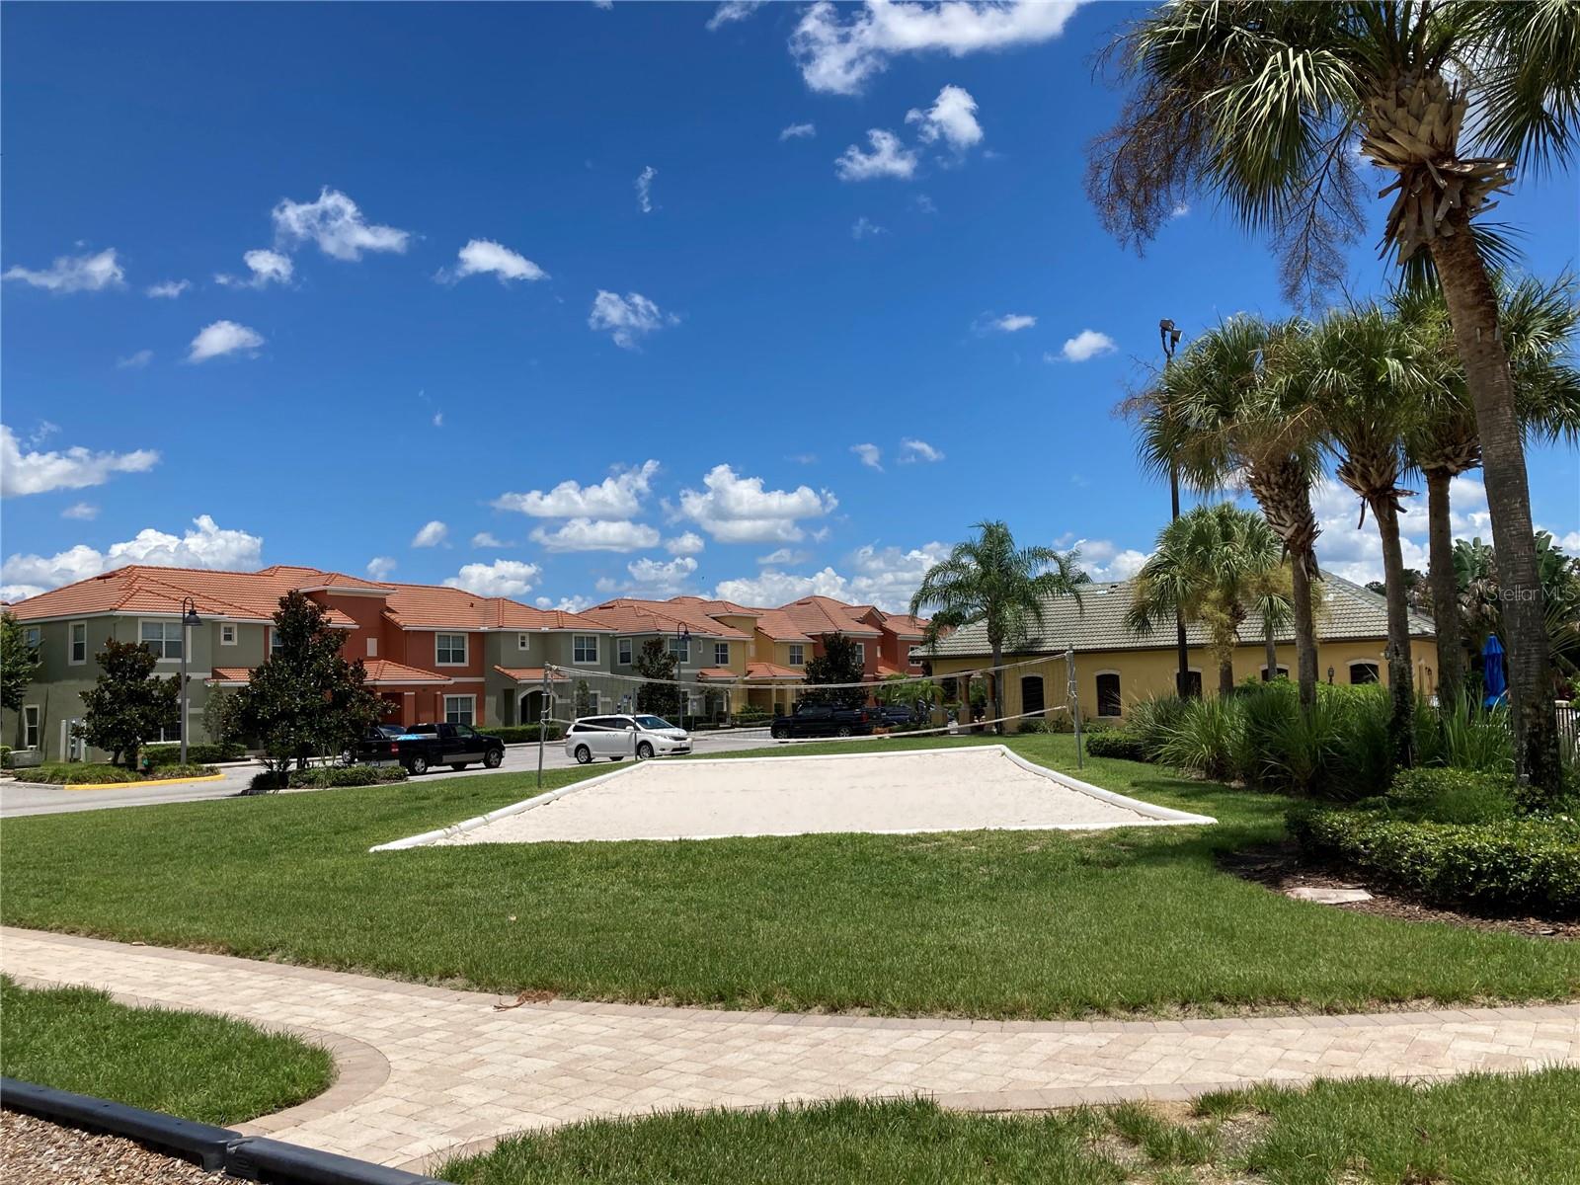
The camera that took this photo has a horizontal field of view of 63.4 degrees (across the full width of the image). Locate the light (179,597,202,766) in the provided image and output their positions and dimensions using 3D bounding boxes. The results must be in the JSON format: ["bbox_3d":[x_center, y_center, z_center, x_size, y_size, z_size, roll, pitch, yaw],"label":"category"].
[{"bbox_3d":[-20.521,3.152,43.730,0.800,5.970,0.650,-4,-5,33],"label":"light"}]

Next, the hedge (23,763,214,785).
[{"bbox_3d":[-21.943,5.918,42.036,2.800,0.580,5.500,-4,-5,33],"label":"hedge"}]

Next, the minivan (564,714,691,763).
[{"bbox_3d":[-6.000,5.380,47.500,5.080,1.780,1.990,-6,-6,35],"label":"minivan"}]

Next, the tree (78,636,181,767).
[{"bbox_3d":[-23.149,3.985,44.676,3.600,4.600,3.700,-2,-4,0],"label":"tree"}]

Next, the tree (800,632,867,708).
[{"bbox_3d":[2.743,5.479,80.000,4.200,5.910,4.200,-2,-5,2],"label":"tree"}]

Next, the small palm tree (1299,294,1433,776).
[{"bbox_3d":[9.446,-0.849,20.700,2.400,7.650,2.500,-4,-5,25],"label":"small palm tree"}]

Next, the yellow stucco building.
[{"bbox_3d":[16.494,2.561,54.016,20.960,6.330,9.490,-5,-6,34],"label":"yellow stucco building"}]

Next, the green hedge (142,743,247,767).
[{"bbox_3d":[-23.949,6.402,51.500,4.200,0.900,1.100,2,-6,-40],"label":"green hedge"}]

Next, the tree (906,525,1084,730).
[{"bbox_3d":[8.218,1.389,50.500,6.900,8.360,6.500,-2,-5,9],"label":"tree"}]

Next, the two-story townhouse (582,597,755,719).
[{"bbox_3d":[-9.757,4.445,81.547,12.000,8.300,10.500,-4,-5,33],"label":"two-story townhouse"}]

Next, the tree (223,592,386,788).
[{"bbox_3d":[-15.365,2.917,40.227,5.000,5.920,5.100,-2,-4,0],"label":"tree"}]

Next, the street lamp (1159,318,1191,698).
[{"bbox_3d":[9.633,-1.522,32.487,0.600,10.900,0.600,-3,-4,15],"label":"street lamp"}]

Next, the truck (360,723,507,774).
[{"bbox_3d":[-13.030,5.700,47.200,2.000,1.870,5.950,-4,-5,26],"label":"truck"}]

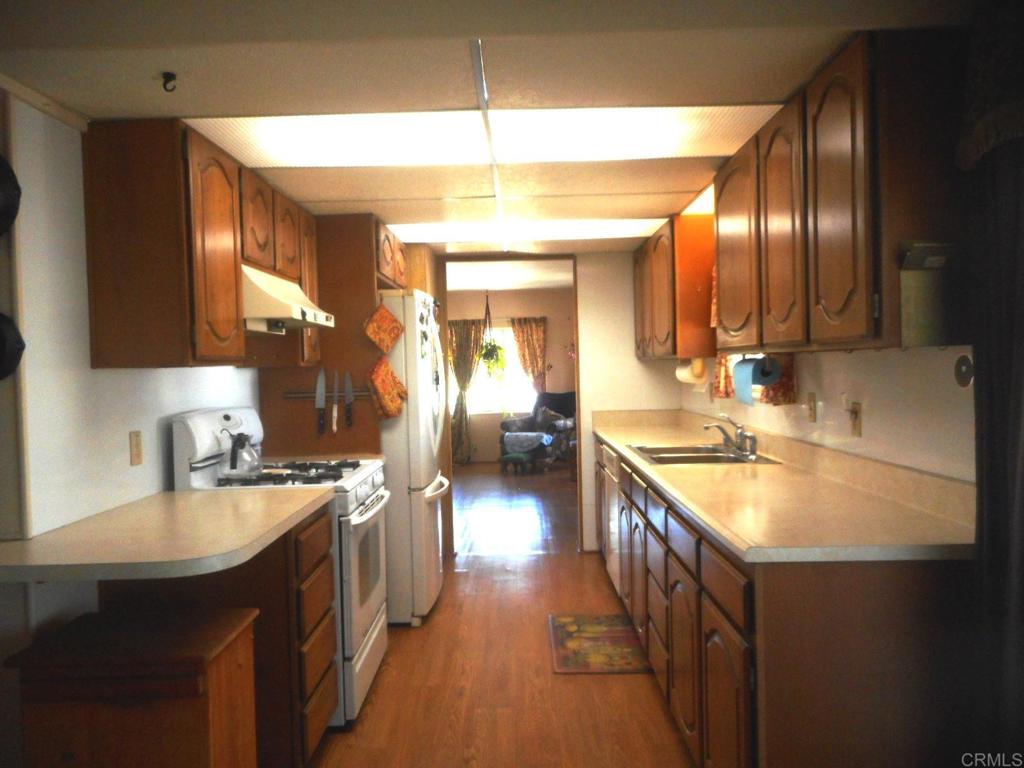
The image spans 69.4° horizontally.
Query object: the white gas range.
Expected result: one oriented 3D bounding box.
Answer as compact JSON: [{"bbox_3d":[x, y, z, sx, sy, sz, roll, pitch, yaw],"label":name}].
[{"bbox_3d":[-0.924,0.696,3.154,0.687,1.199,0.760,-1,2,1],"label":"white gas range"}]

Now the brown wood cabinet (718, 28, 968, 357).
[{"bbox_3d":[1.027,-0.484,2.476,0.328,0.756,1.445,-1,2,1],"label":"brown wood cabinet"}]

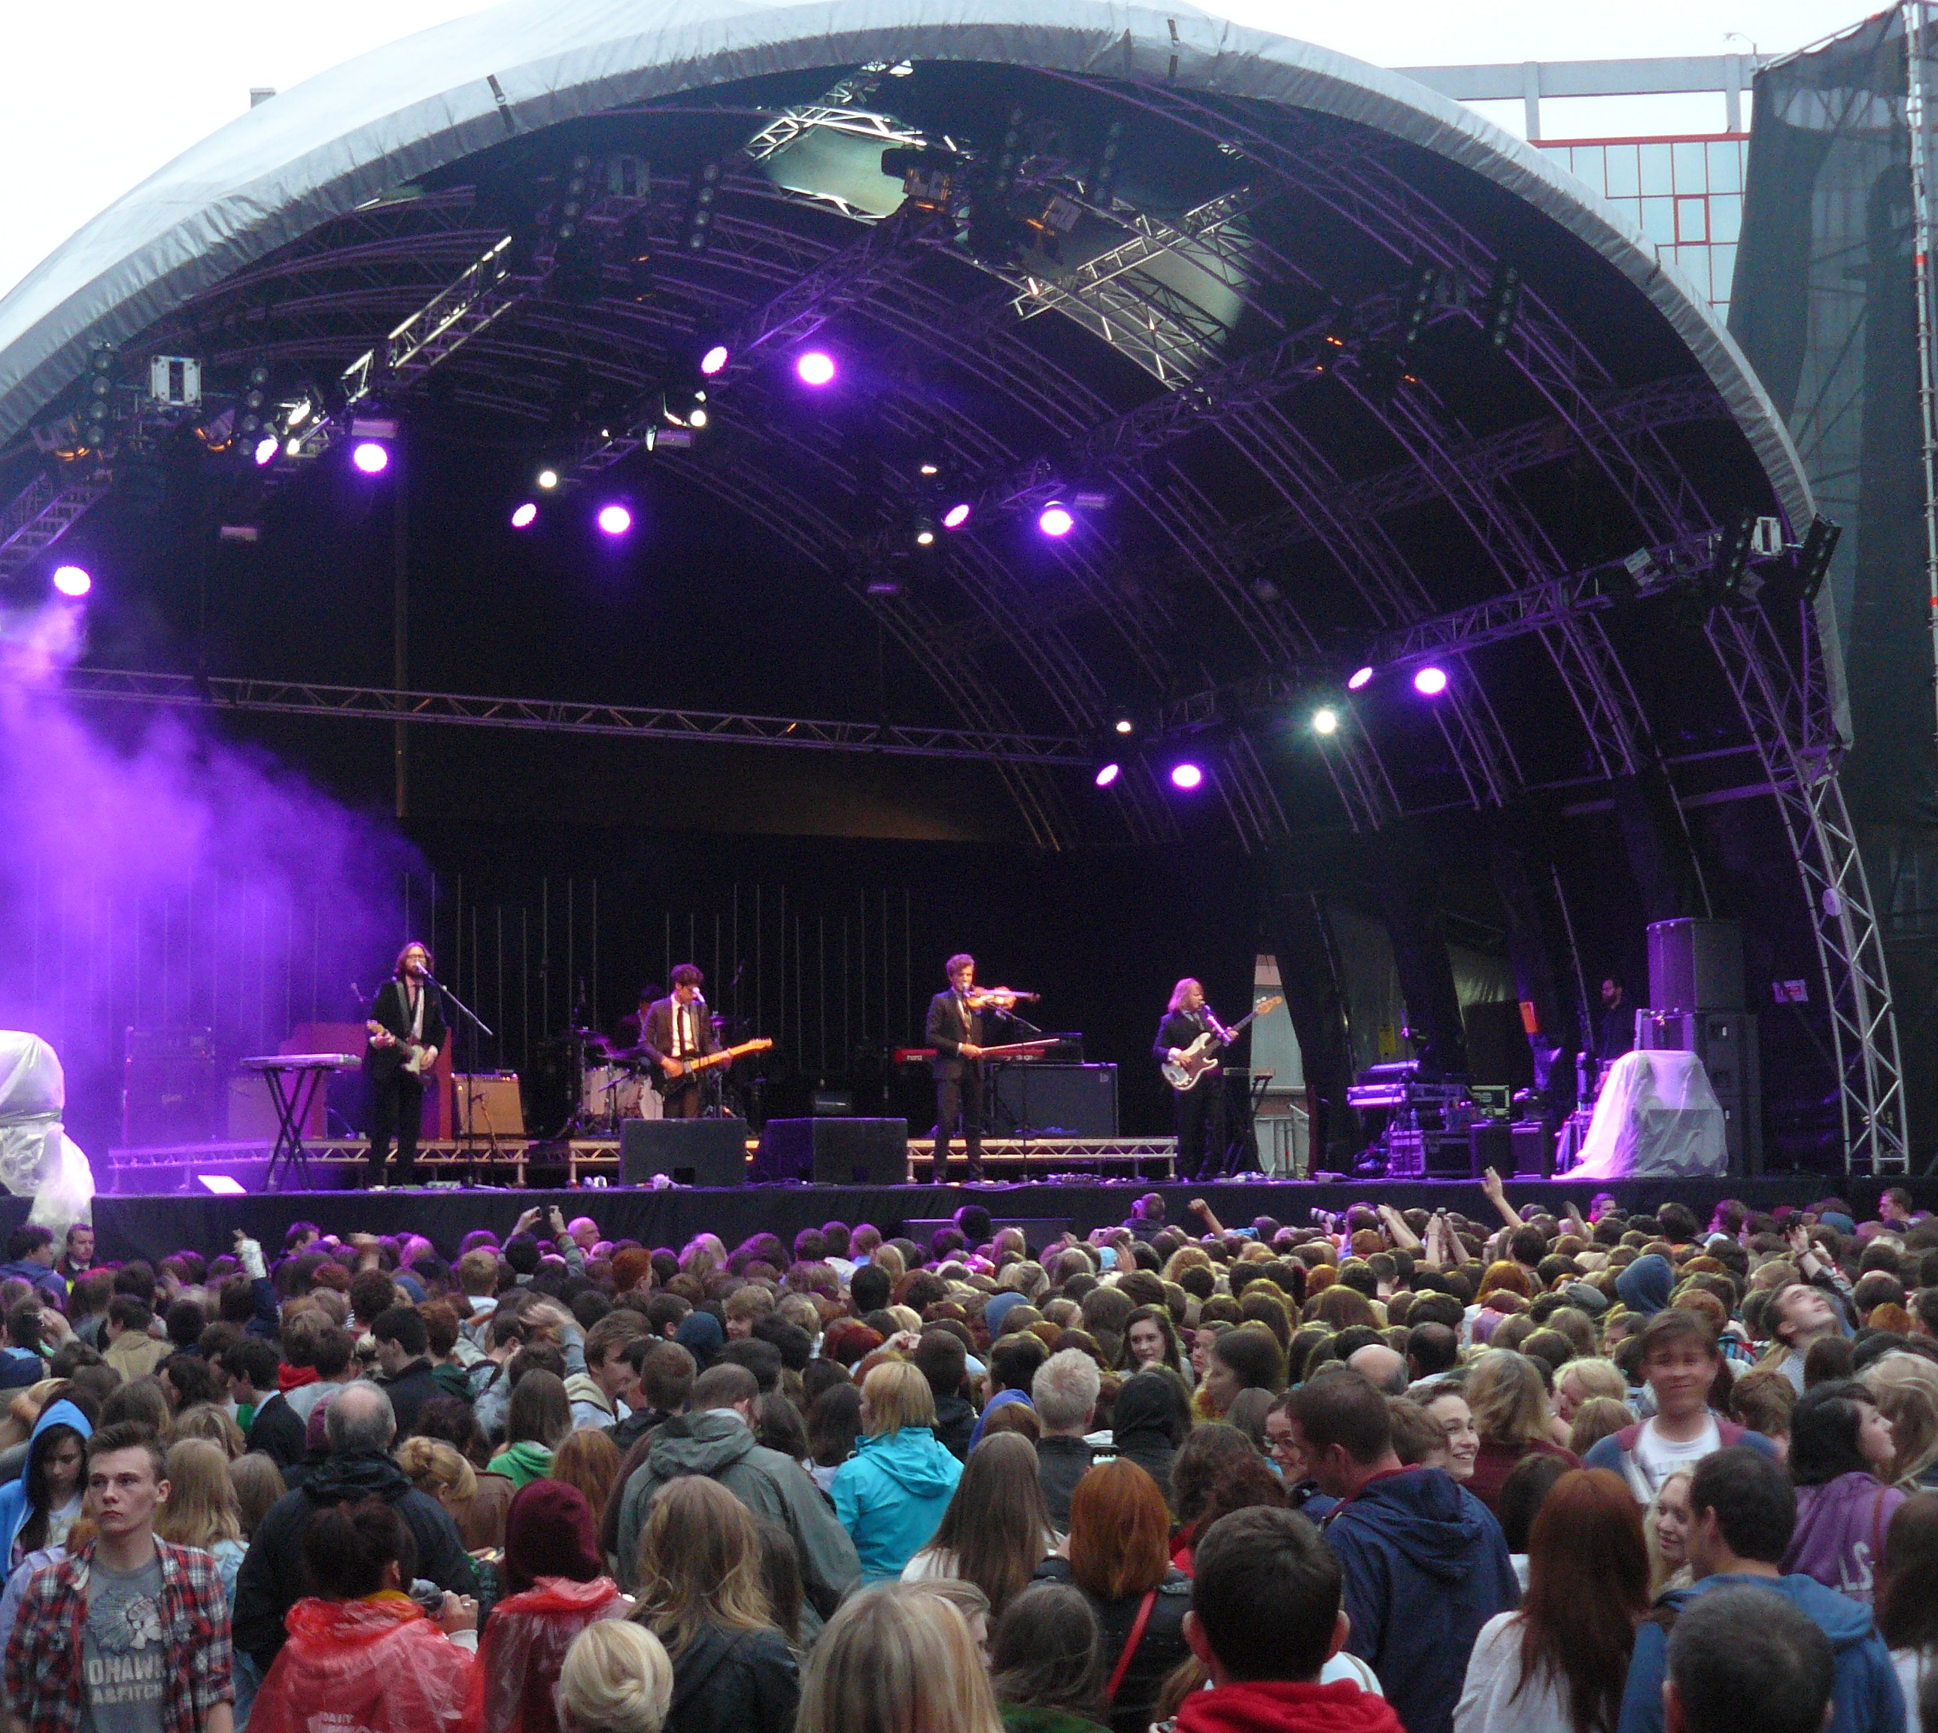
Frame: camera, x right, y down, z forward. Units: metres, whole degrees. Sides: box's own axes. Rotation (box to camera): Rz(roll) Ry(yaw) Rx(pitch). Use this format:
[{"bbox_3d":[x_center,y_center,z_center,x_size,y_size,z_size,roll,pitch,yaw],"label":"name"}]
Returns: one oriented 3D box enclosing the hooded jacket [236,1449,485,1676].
[{"bbox_3d":[-1.389,1.663,8.174,0.550,0.700,0.360,0,-4,2],"label":"hooded jacket"}]

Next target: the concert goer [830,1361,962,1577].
[{"bbox_3d":[-0.206,2.255,10.540,0.430,1.600,0.310,2,-5,-25],"label":"concert goer"}]

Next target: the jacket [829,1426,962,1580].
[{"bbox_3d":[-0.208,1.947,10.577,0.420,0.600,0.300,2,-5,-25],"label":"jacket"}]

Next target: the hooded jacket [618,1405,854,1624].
[{"bbox_3d":[-0.575,1.742,9.000,0.570,0.780,0.360,-2,-5,18],"label":"hooded jacket"}]

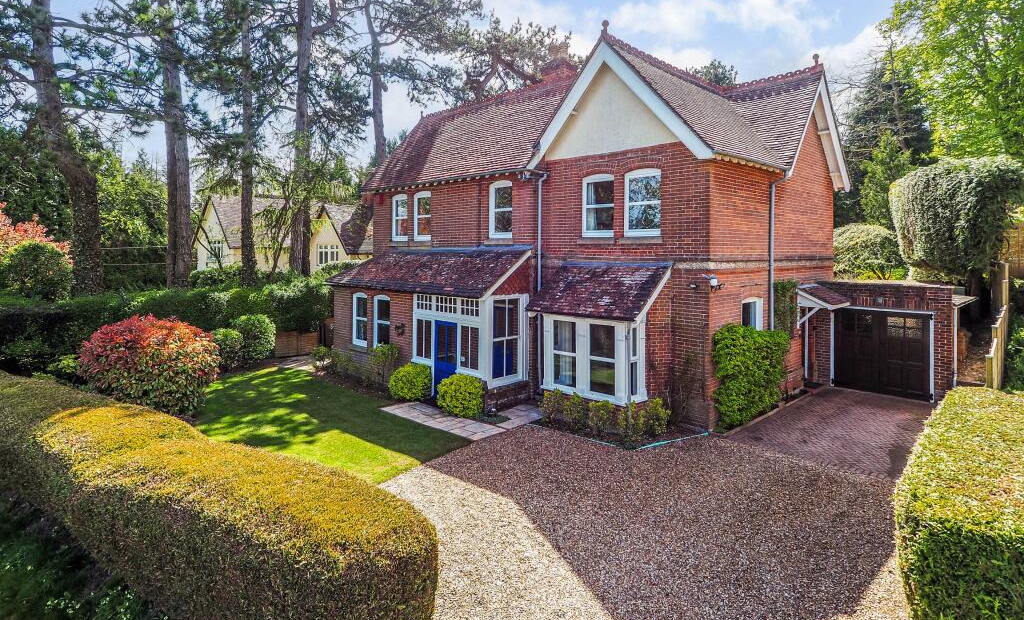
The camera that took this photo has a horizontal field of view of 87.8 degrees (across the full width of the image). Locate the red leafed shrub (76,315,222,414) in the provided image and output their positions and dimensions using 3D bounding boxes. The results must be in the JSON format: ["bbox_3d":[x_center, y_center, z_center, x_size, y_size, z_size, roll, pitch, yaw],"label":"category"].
[{"bbox_3d":[-8.601,1.278,12.669,2.832,2.060,2.832,-4,7,-34],"label":"red leafed shrub"}]

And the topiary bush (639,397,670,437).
[{"bbox_3d":[2.867,2.157,10.712,0.639,0.721,0.639,2,6,15],"label":"topiary bush"}]

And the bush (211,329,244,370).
[{"bbox_3d":[-8.860,1.292,16.583,1.009,1.215,1.009,-3,7,-28],"label":"bush"}]

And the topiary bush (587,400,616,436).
[{"bbox_3d":[1.780,2.173,10.712,0.577,0.690,0.577,1,6,9],"label":"topiary bush"}]

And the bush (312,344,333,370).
[{"bbox_3d":[-5.969,1.540,16.686,0.659,0.700,0.659,-2,6,-20],"label":"bush"}]

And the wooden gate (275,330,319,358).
[{"bbox_3d":[-7.720,1.220,19.200,1.650,0.950,0.100,-5,7,-41],"label":"wooden gate"}]

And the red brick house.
[{"bbox_3d":[3.217,-3.081,16.109,11.742,10.012,15.862,-6,8,-44],"label":"red brick house"}]

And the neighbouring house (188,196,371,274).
[{"bbox_3d":[-12.793,-3.415,33.475,10.815,6.592,10.300,6,8,43],"label":"neighbouring house"}]

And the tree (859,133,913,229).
[{"bbox_3d":[16.342,-4.300,23.175,2.266,6.180,2.266,4,7,35],"label":"tree"}]

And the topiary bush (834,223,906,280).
[{"bbox_3d":[13.102,-2.057,19.570,2.884,2.472,2.884,4,7,34],"label":"topiary bush"}]

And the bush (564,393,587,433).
[{"bbox_3d":[1.302,2.125,10.918,0.484,0.742,0.484,1,6,7],"label":"bush"}]

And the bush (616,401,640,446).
[{"bbox_3d":[2.276,2.190,10.403,0.494,0.721,0.494,1,6,12],"label":"bush"}]

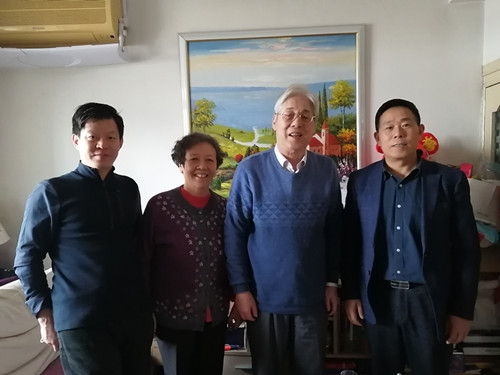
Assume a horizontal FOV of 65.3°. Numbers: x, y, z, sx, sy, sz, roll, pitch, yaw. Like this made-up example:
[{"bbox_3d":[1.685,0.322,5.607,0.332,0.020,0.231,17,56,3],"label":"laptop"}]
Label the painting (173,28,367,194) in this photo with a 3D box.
[{"bbox_3d":[0.143,-0.361,2.302,1.069,1.101,0.040,-2,5,2],"label":"painting"}]

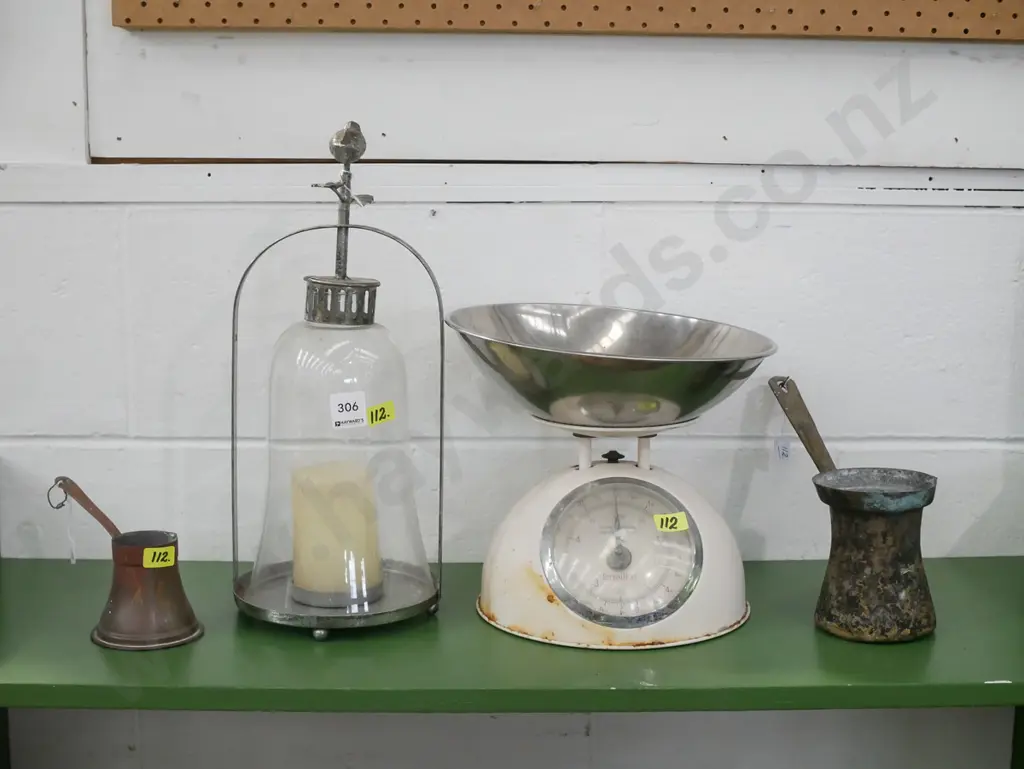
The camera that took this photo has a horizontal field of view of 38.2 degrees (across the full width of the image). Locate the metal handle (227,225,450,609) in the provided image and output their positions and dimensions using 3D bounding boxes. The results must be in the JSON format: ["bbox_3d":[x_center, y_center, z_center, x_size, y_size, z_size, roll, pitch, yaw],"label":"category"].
[{"bbox_3d":[-0.129,0.024,1.102,0.161,0.288,0.013,2,10,3],"label":"metal handle"}]

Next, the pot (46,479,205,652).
[{"bbox_3d":[-0.286,0.128,1.082,0.124,0.113,0.086,3,10,13],"label":"pot"}]

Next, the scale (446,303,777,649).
[{"bbox_3d":[0.077,0.062,1.148,0.255,0.232,0.255,1,10,-1],"label":"scale"}]

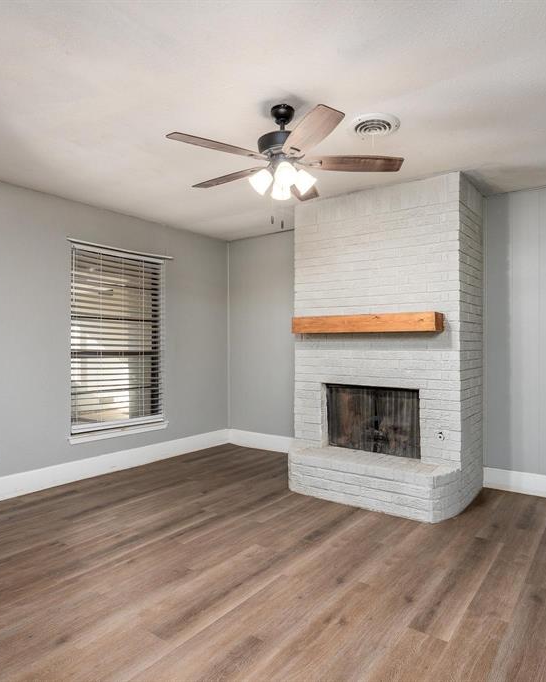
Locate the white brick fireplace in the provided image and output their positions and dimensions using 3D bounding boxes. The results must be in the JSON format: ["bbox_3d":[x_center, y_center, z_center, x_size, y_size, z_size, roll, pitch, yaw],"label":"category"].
[{"bbox_3d":[0.941,0.004,4.127,1.560,2.630,1.135,0,-1,36],"label":"white brick fireplace"}]

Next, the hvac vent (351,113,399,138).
[{"bbox_3d":[0.632,-1.308,2.793,0.310,0.040,0.310,0,0,0],"label":"hvac vent"}]

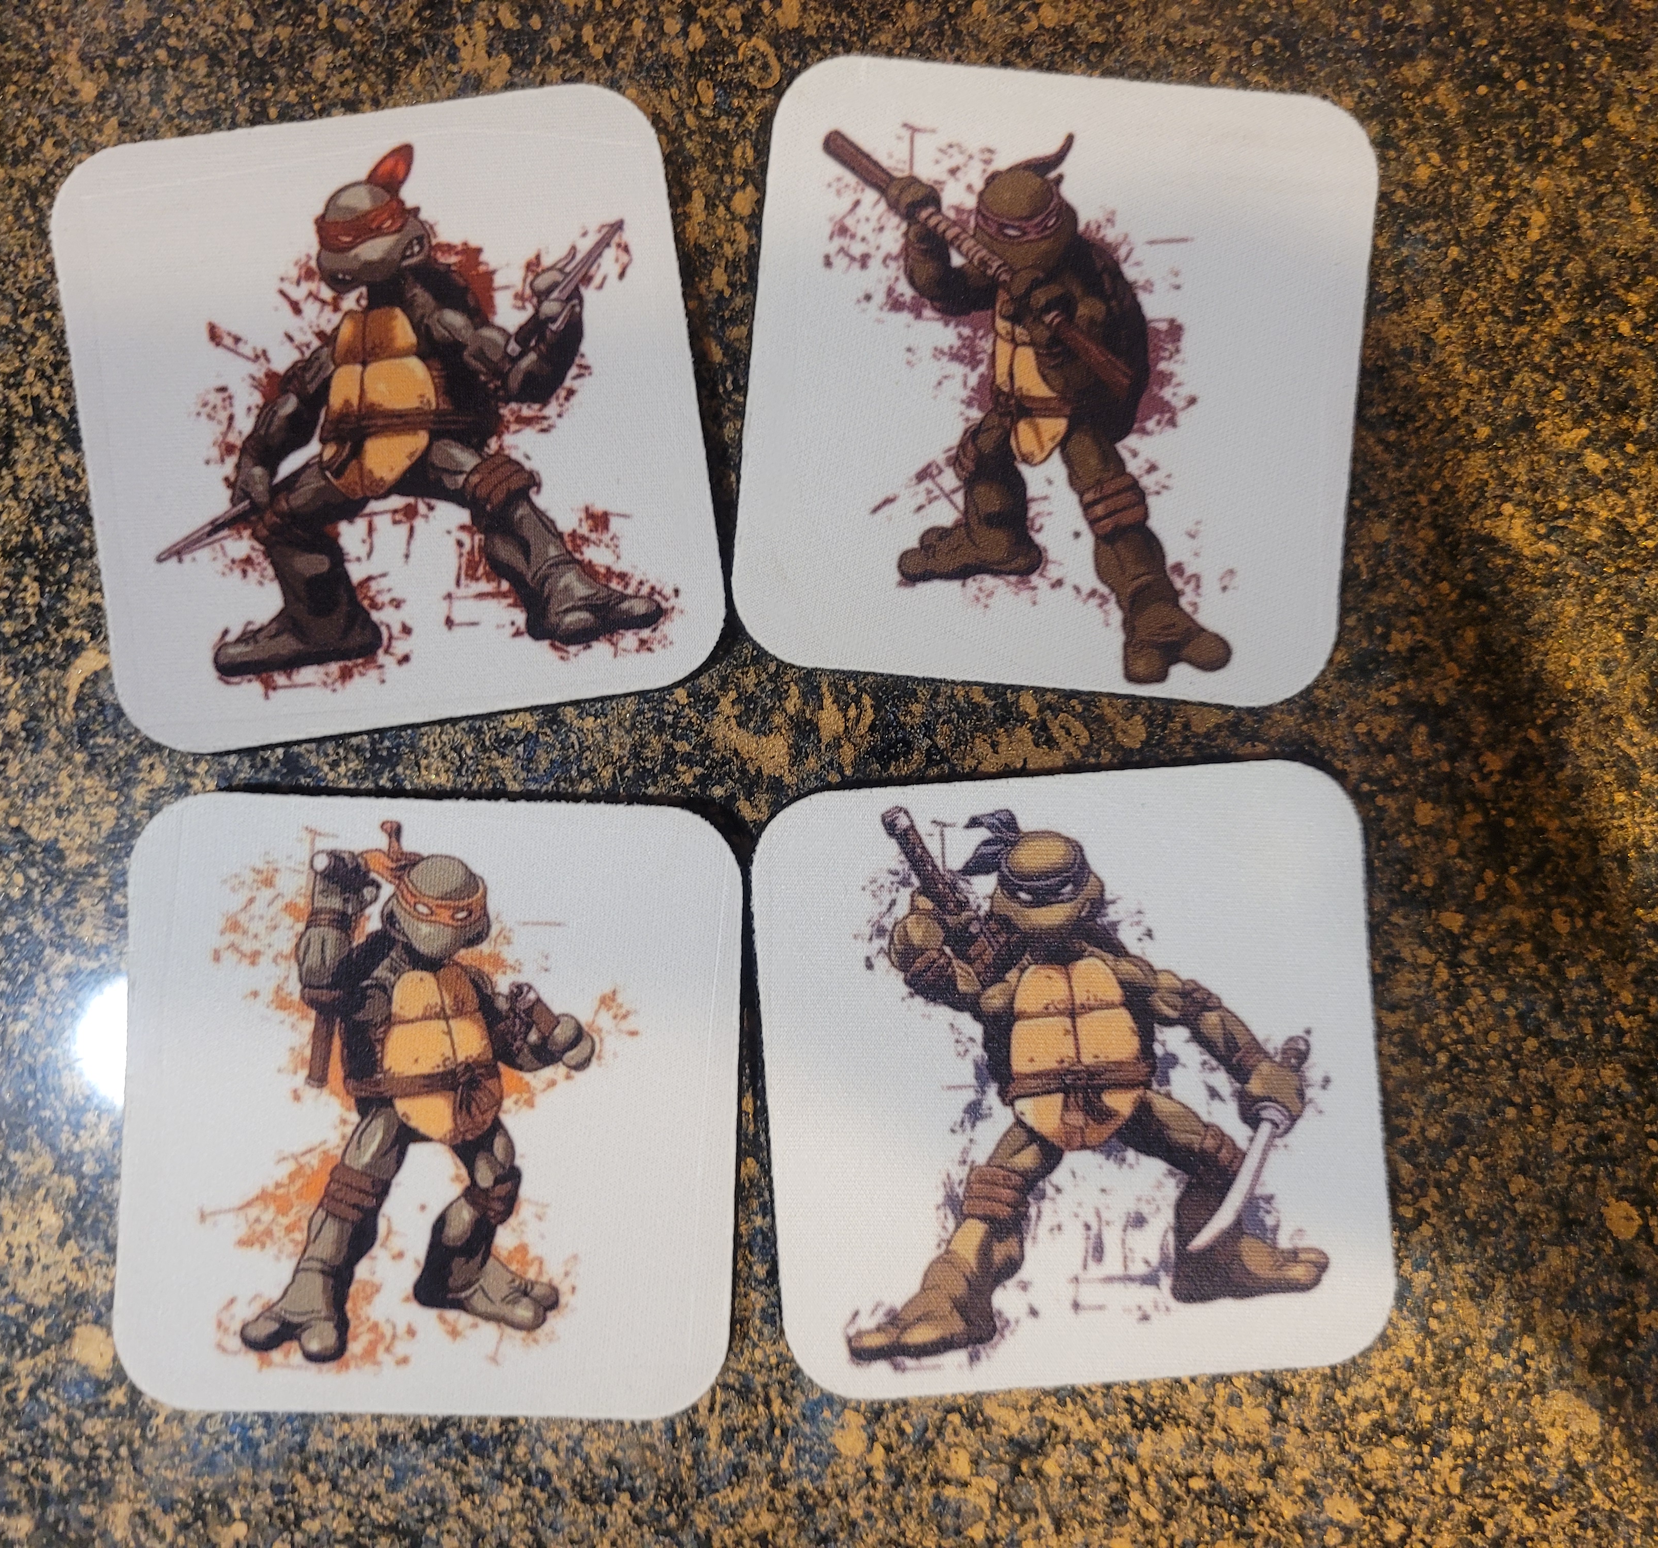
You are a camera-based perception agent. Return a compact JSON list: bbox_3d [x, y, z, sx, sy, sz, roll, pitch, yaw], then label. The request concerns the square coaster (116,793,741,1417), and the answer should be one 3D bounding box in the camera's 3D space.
[{"bbox_3d":[-0.064,0.053,0.250,0.098,0.004,0.098,2,90,-1],"label":"square coaster"}]

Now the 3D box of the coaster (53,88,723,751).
[{"bbox_3d":[-0.070,-0.057,0.250,0.098,0.004,0.098,-8,90,-1],"label":"coaster"}]

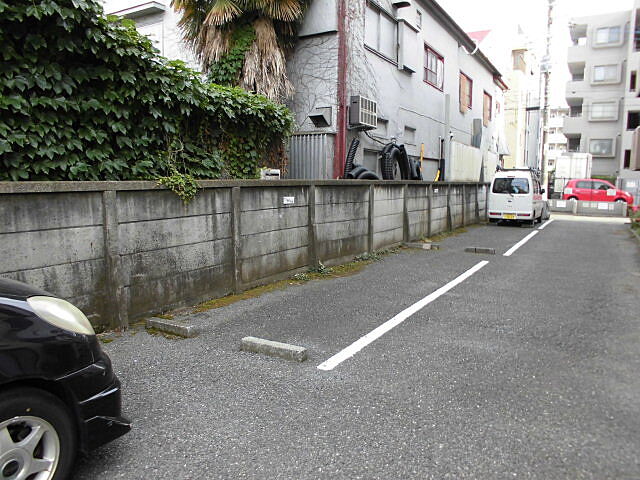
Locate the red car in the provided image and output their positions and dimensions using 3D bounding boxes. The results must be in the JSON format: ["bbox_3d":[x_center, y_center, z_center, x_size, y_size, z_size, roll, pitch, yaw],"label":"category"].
[{"bbox_3d":[15.736,-2.643,27.200,3.460,1.570,1.550,5,8,30],"label":"red car"}]

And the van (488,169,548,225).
[{"bbox_3d":[7.445,-1.653,17.845,1.475,1.930,3.395,5,8,30],"label":"van"}]

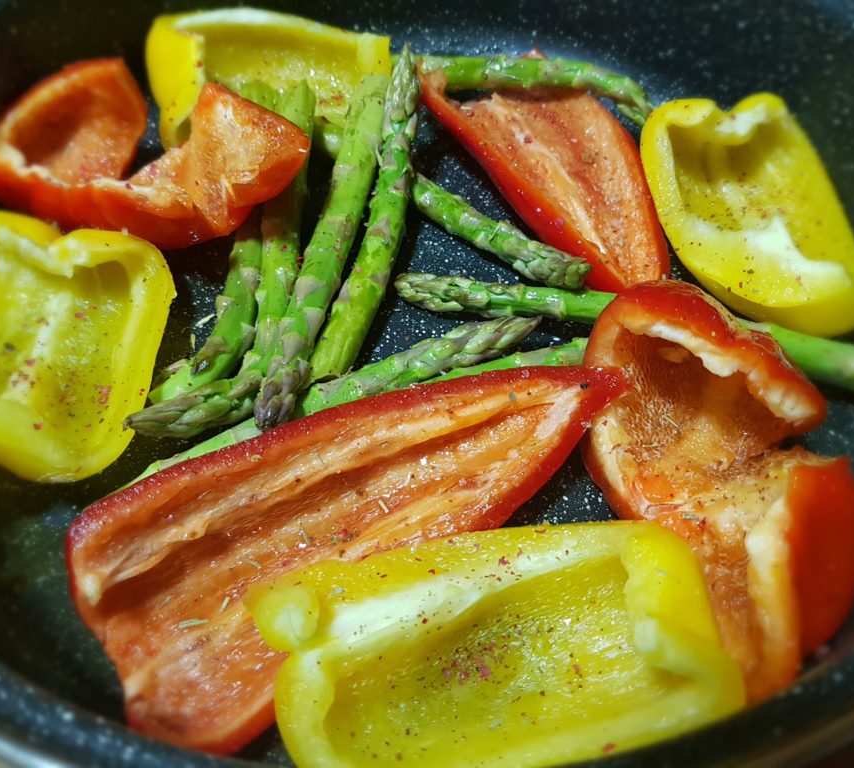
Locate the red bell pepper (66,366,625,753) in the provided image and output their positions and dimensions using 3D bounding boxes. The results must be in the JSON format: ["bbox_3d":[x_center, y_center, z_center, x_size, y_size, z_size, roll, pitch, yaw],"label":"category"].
[{"bbox_3d":[-0.011,0.034,0.152,0.110,0.030,0.049,-20,58,-14],"label":"red bell pepper"}]

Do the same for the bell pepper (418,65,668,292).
[{"bbox_3d":[0.035,-0.057,0.218,0.042,0.026,0.081,-23,58,-16],"label":"bell pepper"}]

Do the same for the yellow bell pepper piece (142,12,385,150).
[{"bbox_3d":[-0.045,-0.087,0.230,0.070,0.034,0.036,3,55,2],"label":"yellow bell pepper piece"}]

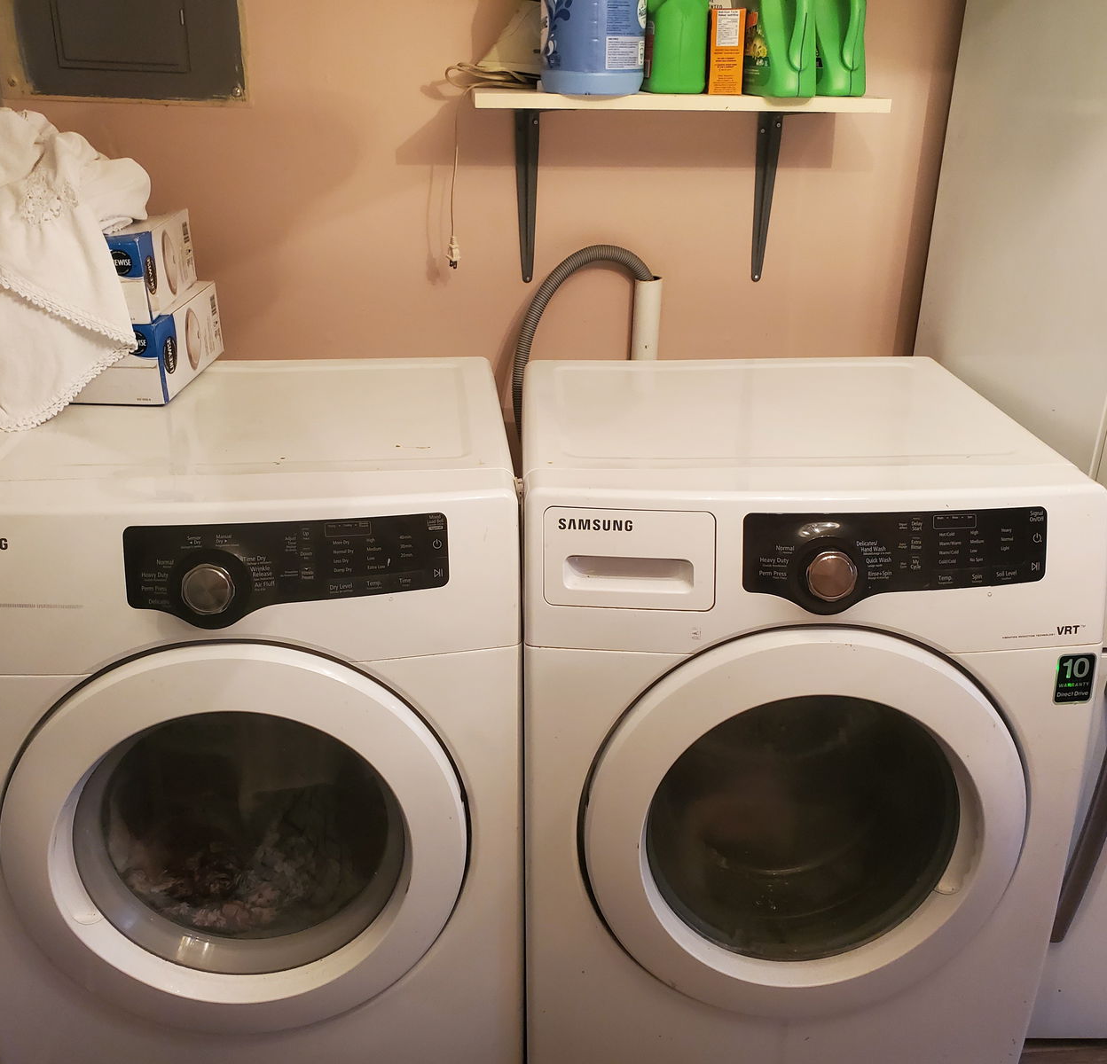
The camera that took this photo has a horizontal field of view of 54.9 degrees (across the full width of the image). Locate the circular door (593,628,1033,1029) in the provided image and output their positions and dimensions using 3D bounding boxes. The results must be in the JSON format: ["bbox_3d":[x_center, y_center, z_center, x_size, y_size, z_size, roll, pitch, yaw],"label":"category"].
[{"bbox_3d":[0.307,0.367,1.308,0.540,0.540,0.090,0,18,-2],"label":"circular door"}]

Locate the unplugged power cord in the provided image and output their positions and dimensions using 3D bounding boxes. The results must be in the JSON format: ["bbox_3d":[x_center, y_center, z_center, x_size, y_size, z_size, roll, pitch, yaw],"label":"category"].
[{"bbox_3d":[-0.096,-0.570,1.683,0.146,0.312,0.130,-2,24,-6],"label":"unplugged power cord"}]

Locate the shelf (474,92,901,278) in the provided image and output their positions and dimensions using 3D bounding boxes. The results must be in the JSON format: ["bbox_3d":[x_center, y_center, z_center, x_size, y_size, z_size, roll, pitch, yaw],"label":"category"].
[{"bbox_3d":[0.178,-0.536,1.709,0.610,0.313,0.255,-2,24,-6],"label":"shelf"}]

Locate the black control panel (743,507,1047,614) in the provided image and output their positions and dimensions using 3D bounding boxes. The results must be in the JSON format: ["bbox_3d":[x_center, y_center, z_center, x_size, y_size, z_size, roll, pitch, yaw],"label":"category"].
[{"bbox_3d":[0.396,0.035,1.219,0.358,0.118,0.027,-1,5,-4],"label":"black control panel"}]

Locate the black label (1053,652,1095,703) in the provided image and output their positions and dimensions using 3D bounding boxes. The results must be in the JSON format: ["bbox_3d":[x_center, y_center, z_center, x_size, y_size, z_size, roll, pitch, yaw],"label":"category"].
[{"bbox_3d":[0.622,0.174,1.269,0.050,0.064,0.004,-4,15,-9],"label":"black label"}]

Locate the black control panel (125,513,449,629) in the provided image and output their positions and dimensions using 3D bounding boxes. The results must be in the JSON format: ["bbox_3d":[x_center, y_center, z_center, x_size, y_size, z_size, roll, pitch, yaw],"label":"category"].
[{"bbox_3d":[-0.295,0.045,1.197,0.357,0.119,0.027,-3,5,-8],"label":"black control panel"}]

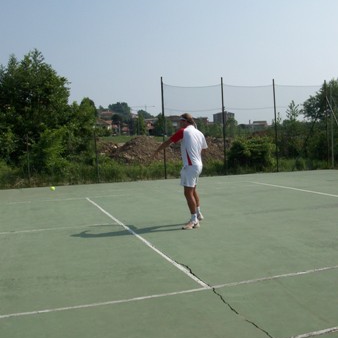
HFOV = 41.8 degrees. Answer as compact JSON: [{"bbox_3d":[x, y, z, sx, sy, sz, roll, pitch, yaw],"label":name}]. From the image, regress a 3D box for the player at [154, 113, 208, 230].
[{"bbox_3d":[0.235,0.045,7.650,0.800,1.860,0.640,0,4,27],"label":"player"}]

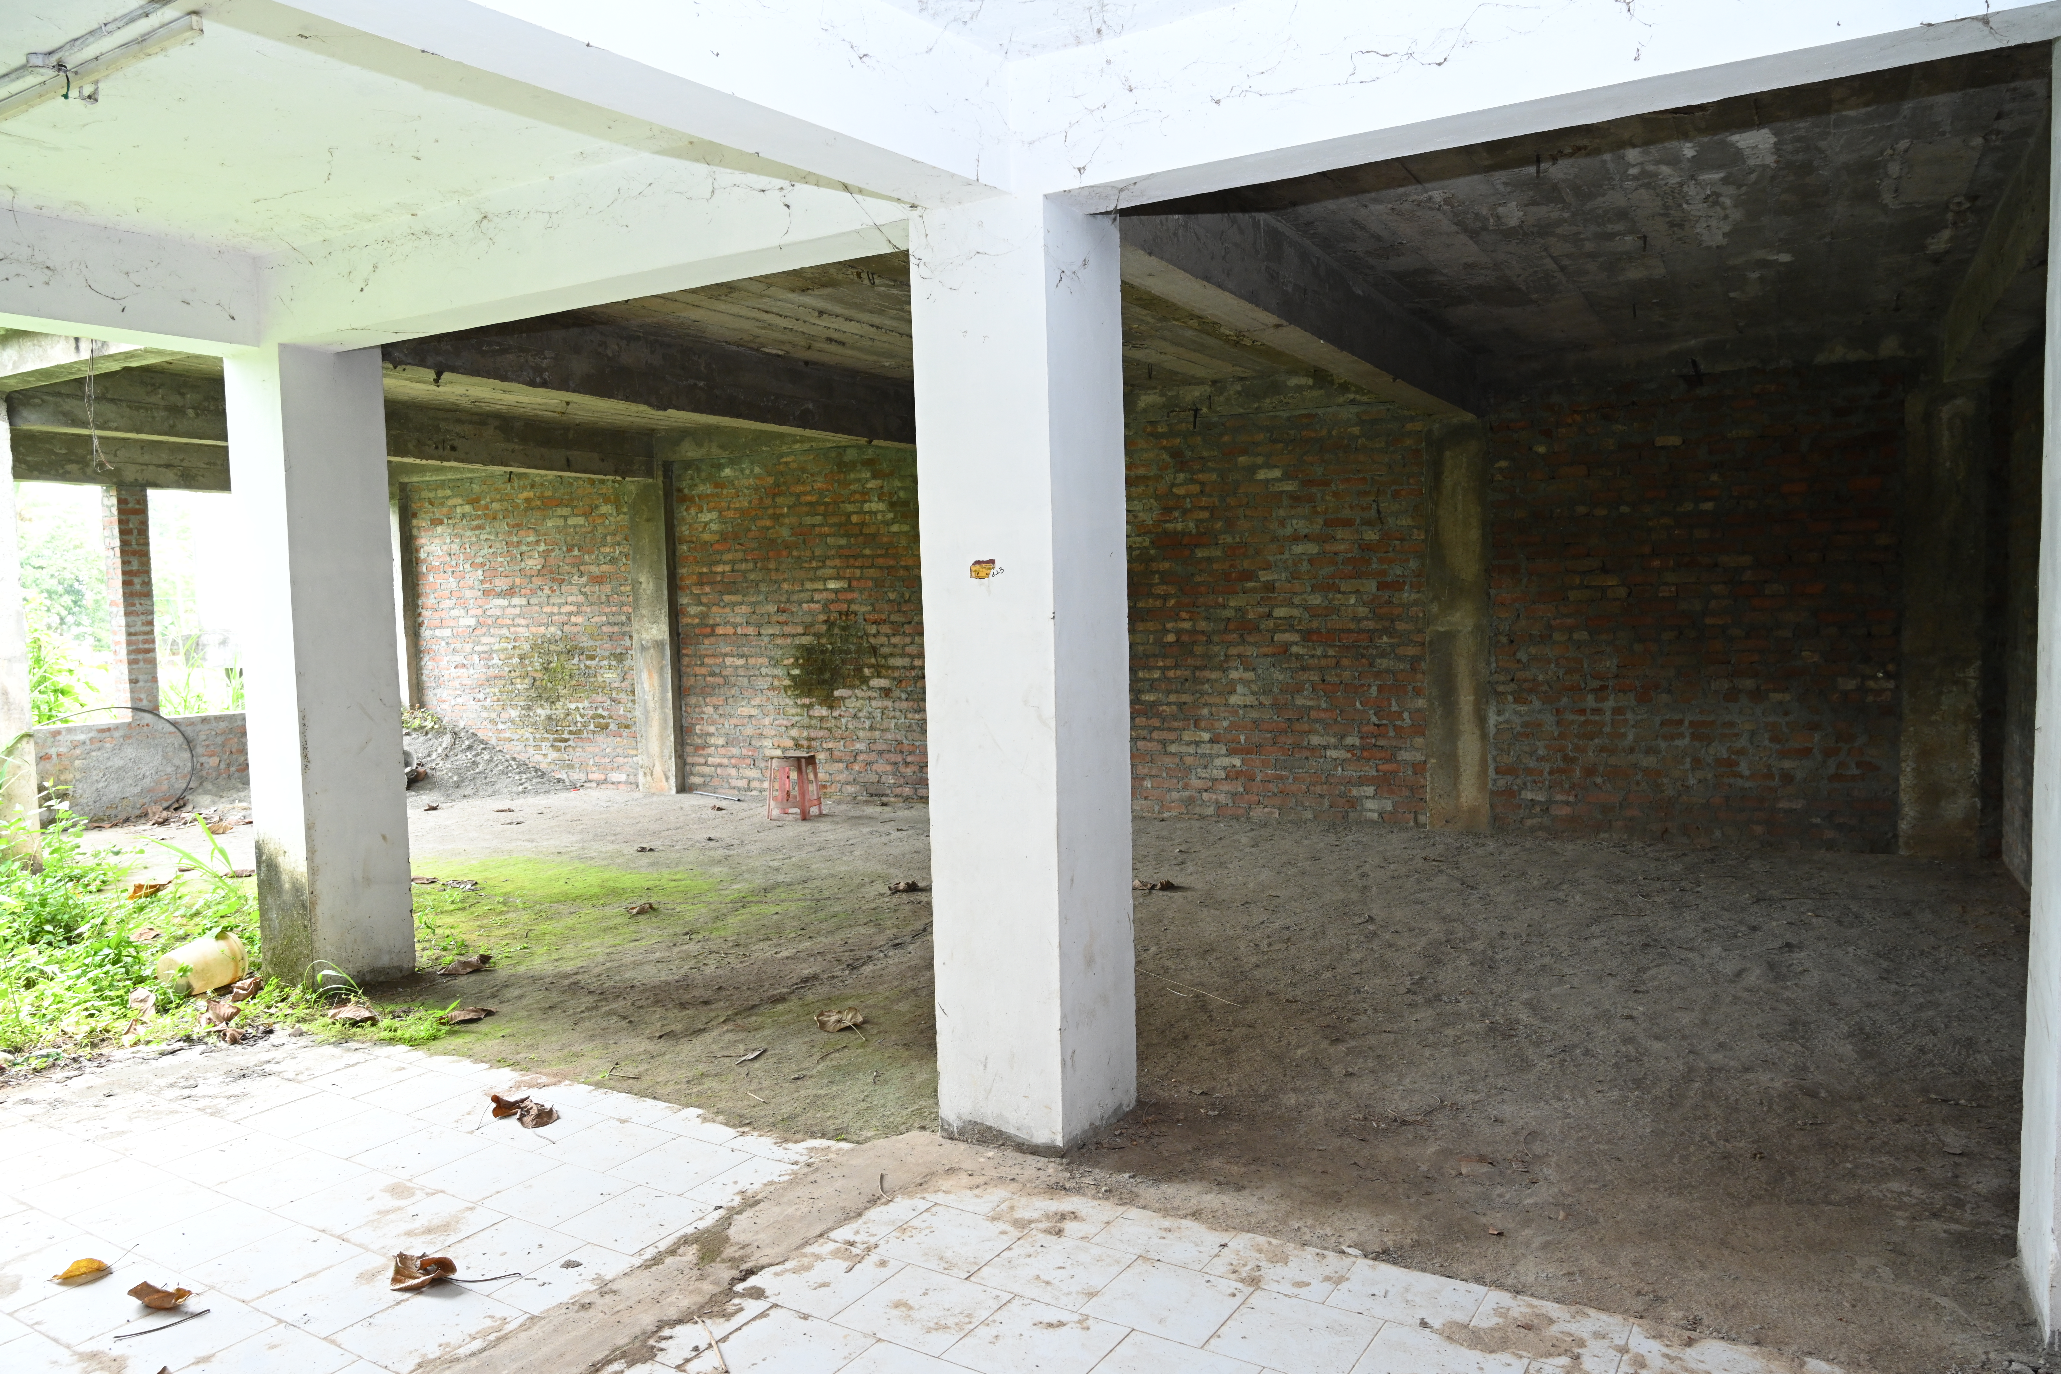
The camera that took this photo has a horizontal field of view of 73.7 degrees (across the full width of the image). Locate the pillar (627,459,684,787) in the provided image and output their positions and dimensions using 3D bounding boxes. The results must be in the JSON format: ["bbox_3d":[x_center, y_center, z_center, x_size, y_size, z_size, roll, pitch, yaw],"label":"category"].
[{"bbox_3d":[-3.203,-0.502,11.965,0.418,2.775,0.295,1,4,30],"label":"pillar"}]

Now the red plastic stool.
[{"bbox_3d":[-1.767,0.739,10.262,0.302,0.468,0.302,0,4,19],"label":"red plastic stool"}]

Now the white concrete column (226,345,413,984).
[{"bbox_3d":[-2.981,-0.066,5.774,0.364,2.674,0.457,1,4,30],"label":"white concrete column"}]

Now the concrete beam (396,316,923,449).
[{"bbox_3d":[-1.583,-1.741,8.004,0.225,0.411,5.022,1,4,30],"label":"concrete beam"}]

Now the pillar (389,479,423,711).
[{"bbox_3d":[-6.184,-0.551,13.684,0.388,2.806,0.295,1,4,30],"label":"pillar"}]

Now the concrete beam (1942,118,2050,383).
[{"bbox_3d":[3.696,-1.629,5.048,0.228,0.326,5.115,1,4,30],"label":"concrete beam"}]

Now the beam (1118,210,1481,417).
[{"bbox_3d":[1.419,-1.679,6.328,0.220,0.380,5.084,1,4,30],"label":"beam"}]

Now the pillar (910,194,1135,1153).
[{"bbox_3d":[-0.003,-0.017,4.065,0.422,2.643,0.470,1,4,30],"label":"pillar"}]

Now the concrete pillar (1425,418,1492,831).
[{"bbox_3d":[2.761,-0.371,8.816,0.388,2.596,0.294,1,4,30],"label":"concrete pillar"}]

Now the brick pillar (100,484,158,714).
[{"bbox_3d":[-7.366,-0.685,11.236,0.232,1.875,0.233,1,4,30],"label":"brick pillar"}]

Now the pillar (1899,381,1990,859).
[{"bbox_3d":[5.013,-0.351,7.547,0.380,2.619,0.294,1,4,30],"label":"pillar"}]

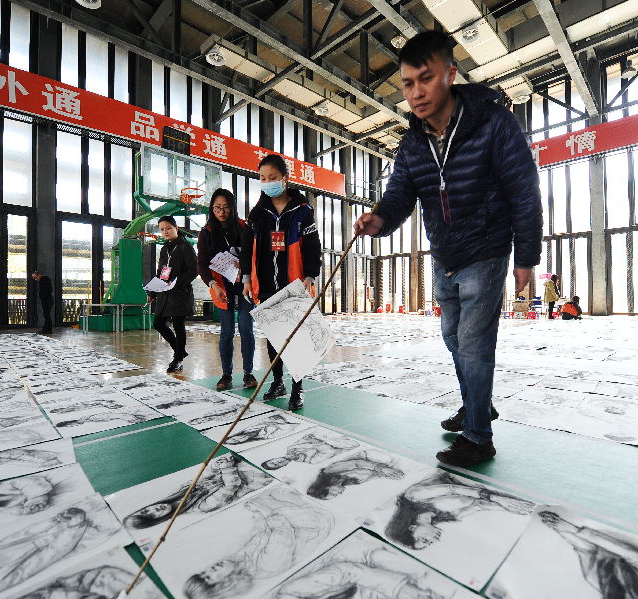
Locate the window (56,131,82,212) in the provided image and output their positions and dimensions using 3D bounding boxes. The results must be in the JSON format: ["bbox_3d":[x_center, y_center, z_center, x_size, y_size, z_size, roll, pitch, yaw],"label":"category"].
[{"bbox_3d":[-8.273,-4.186,11.576,0.700,2.700,0.100,0,-1,-44],"label":"window"}]

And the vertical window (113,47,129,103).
[{"bbox_3d":[-7.186,-8.180,12.746,0.520,2.050,0.100,0,-1,-44],"label":"vertical window"}]

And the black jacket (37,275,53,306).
[{"bbox_3d":[-6.657,-0.219,8.498,0.340,0.740,0.460,0,-1,-35],"label":"black jacket"}]

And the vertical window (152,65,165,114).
[{"bbox_3d":[-6.259,-8.228,13.640,0.500,2.050,0.100,0,-1,-44],"label":"vertical window"}]

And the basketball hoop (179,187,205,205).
[{"bbox_3d":[-2.714,-2.202,7.432,0.470,0.260,0.580,0,-1,-44],"label":"basketball hoop"}]

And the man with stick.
[{"bbox_3d":[0.580,-0.160,1.460,0.850,1.660,0.600,0,-1,-37],"label":"man with stick"}]

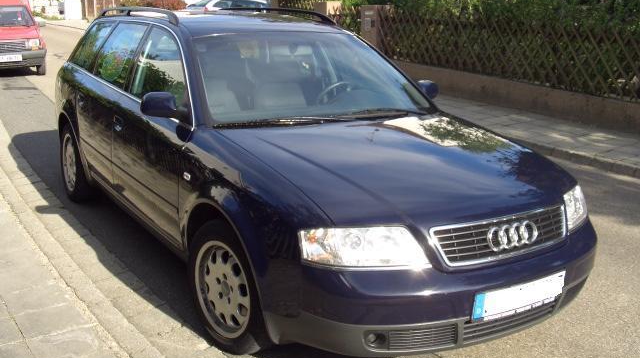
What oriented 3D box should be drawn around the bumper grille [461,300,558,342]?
[{"bbox_3d":[0.780,0.576,2.870,0.560,0.095,0.070,-8,17,-32],"label":"bumper grille"}]

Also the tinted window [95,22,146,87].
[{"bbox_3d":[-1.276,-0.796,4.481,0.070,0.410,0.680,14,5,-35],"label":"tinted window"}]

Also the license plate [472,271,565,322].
[{"bbox_3d":[0.809,0.461,2.817,0.520,0.115,0.025,-8,16,-32],"label":"license plate"}]

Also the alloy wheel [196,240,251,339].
[{"bbox_3d":[-0.377,0.488,3.215,0.180,0.452,0.452,-10,18,-37],"label":"alloy wheel"}]

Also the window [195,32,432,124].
[{"bbox_3d":[-0.093,-0.600,4.035,1.450,0.110,0.866,-8,47,-32],"label":"window"}]

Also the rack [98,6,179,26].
[{"bbox_3d":[-1.288,-1.127,4.810,0.060,0.100,1.740,-8,17,-32],"label":"rack"}]

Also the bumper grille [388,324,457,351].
[{"bbox_3d":[0.399,0.610,2.697,0.280,0.085,0.050,-2,15,-14],"label":"bumper grille"}]

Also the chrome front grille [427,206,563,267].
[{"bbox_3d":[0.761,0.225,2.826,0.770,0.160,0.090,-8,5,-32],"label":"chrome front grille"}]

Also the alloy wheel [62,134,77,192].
[{"bbox_3d":[-1.856,-0.130,5.449,0.180,0.450,0.450,-8,17,-32],"label":"alloy wheel"}]

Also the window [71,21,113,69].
[{"bbox_3d":[-1.705,-1.000,5.210,0.050,0.370,0.780,24,-1,-36],"label":"window"}]

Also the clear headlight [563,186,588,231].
[{"bbox_3d":[1.198,0.130,3.257,0.160,0.165,0.470,12,18,36],"label":"clear headlight"}]

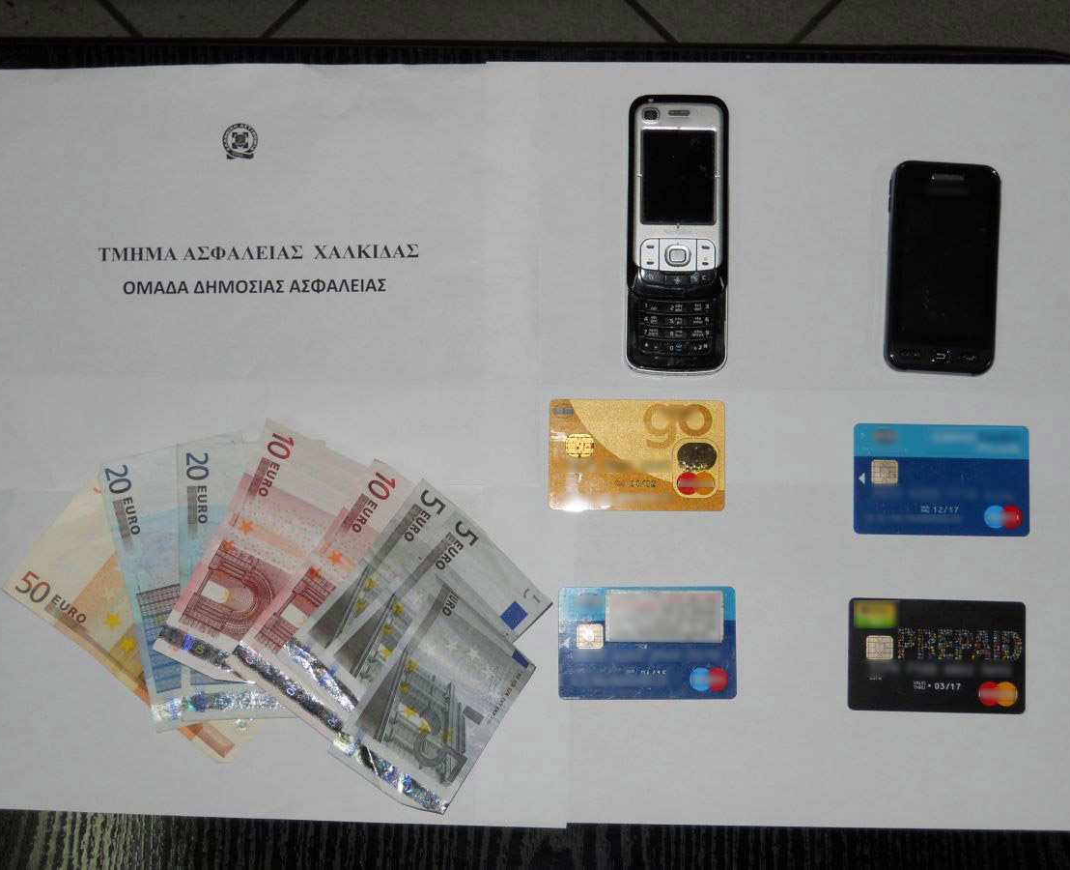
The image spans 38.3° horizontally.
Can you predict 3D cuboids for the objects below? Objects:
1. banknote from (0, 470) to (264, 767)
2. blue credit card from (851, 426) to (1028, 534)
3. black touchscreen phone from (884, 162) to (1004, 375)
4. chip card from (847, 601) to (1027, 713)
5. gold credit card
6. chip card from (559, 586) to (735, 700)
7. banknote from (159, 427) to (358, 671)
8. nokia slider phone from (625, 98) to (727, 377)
[{"bbox_3d":[-0.179,0.087,0.742,0.139,0.001,0.076,39,86,2],"label":"banknote"},{"bbox_3d":[0.198,0.022,0.750,0.086,0.001,0.054,1,86,0],"label":"blue credit card"},{"bbox_3d":[0.198,-0.081,0.753,0.053,0.012,0.104,3,86,0],"label":"black touchscreen phone"},{"bbox_3d":[0.194,0.107,0.744,0.086,0.001,0.054,2,86,0],"label":"chip card"},{"bbox_3d":[0.050,0.010,0.750,0.086,0.001,0.054,0,86,0],"label":"gold credit card"},{"bbox_3d":[0.054,0.100,0.744,0.086,0.001,0.054,0,86,0],"label":"chip card"},{"bbox_3d":[-0.127,0.063,0.743,0.067,0.002,0.126,26,86,1],"label":"banknote"},{"bbox_3d":[0.069,-0.097,0.749,0.049,0.019,0.136,0,86,0],"label":"nokia slider phone"}]

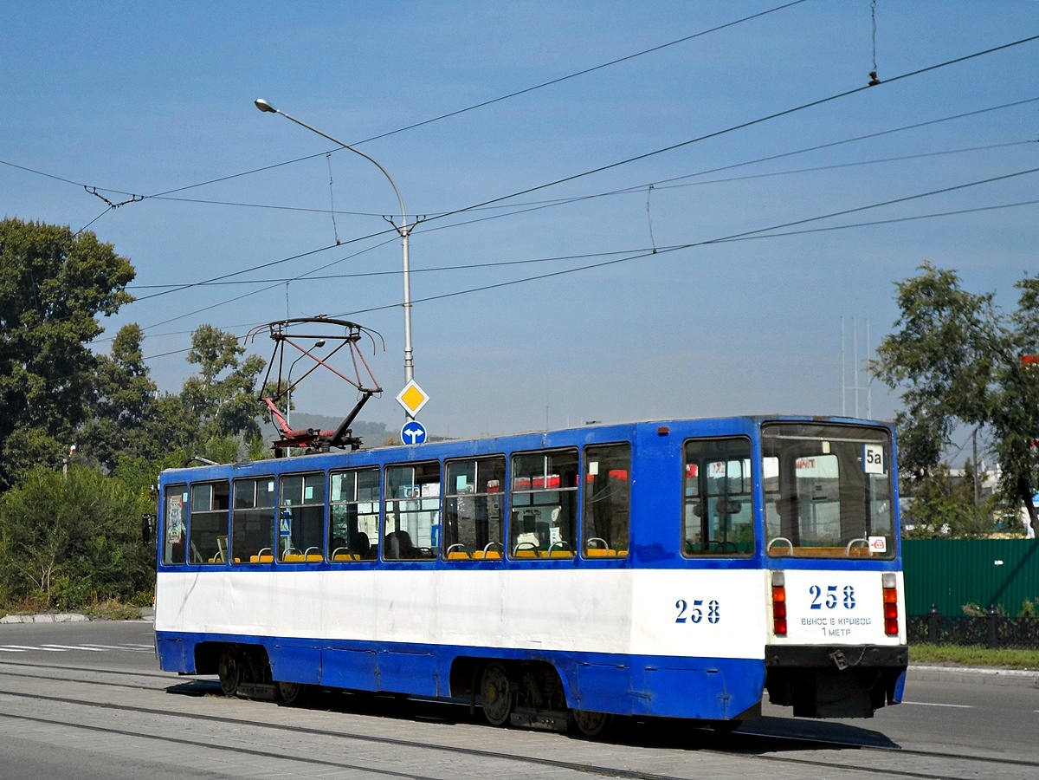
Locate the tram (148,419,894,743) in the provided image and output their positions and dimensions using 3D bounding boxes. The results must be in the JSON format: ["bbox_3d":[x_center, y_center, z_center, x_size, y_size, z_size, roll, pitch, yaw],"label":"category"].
[{"bbox_3d":[-0.935,2.406,25.026,2.600,3.180,14.500,5,-7,-34],"label":"tram"}]

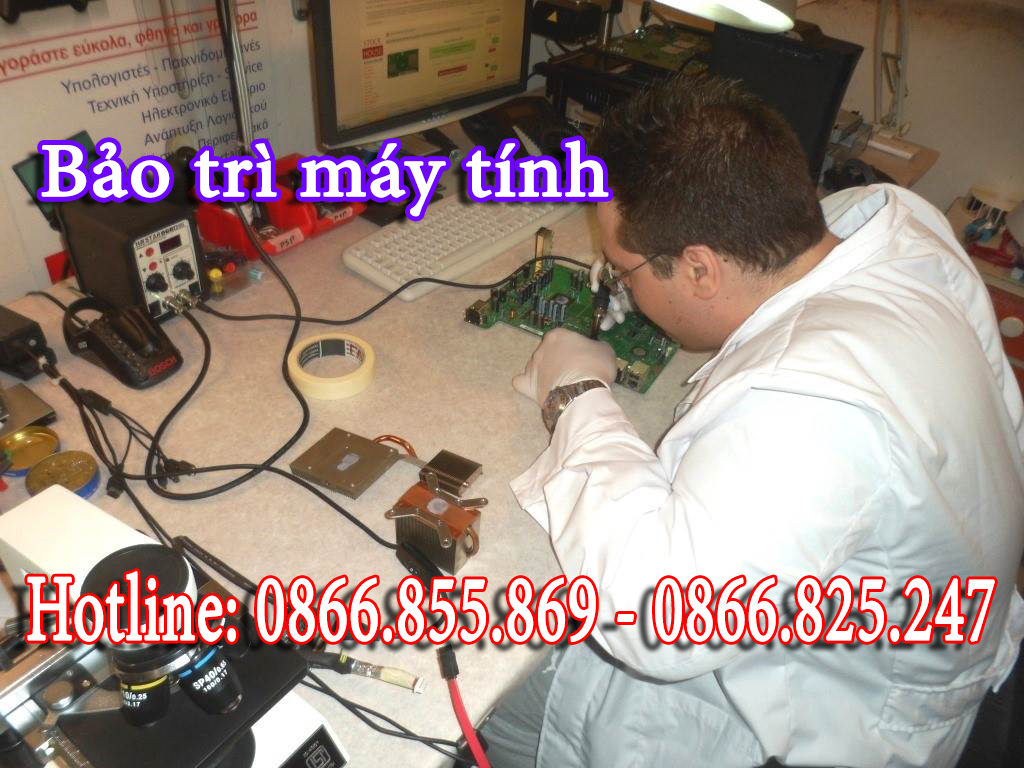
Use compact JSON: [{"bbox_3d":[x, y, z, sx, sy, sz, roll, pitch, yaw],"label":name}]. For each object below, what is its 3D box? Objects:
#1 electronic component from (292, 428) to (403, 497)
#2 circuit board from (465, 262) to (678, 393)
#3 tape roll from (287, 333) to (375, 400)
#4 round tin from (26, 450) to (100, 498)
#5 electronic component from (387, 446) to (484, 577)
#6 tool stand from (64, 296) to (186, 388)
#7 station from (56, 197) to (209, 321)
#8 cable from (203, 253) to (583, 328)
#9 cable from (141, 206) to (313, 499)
[{"bbox_3d":[-0.169,0.079,0.782,0.078,0.013,0.072,21,40,18],"label":"electronic component"},{"bbox_3d":[0.096,-0.097,1.033,0.261,0.030,0.223,22,40,19],"label":"circuit board"},{"bbox_3d":[-0.209,-0.021,0.896,0.096,0.023,0.096,4,38,-3],"label":"tape roll"},{"bbox_3d":[-0.424,0.090,0.730,0.061,0.014,0.061,4,38,-3],"label":"round tin"},{"bbox_3d":[-0.060,0.111,0.721,0.097,0.051,0.120,22,40,21],"label":"electronic component"},{"bbox_3d":[-0.454,-0.051,0.887,0.146,0.045,0.074,22,40,20],"label":"tool stand"},{"bbox_3d":[-0.466,-0.160,0.963,0.144,0.124,0.088,24,41,22],"label":"station"},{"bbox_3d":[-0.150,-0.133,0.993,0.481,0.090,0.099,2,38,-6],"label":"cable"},{"bbox_3d":[-0.311,-0.066,0.886,0.157,0.088,0.464,-2,38,-10],"label":"cable"}]

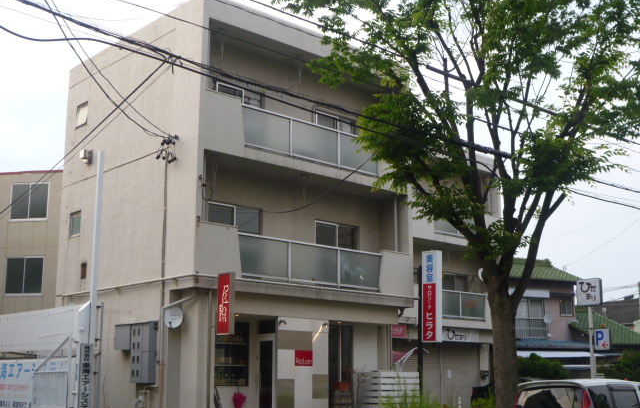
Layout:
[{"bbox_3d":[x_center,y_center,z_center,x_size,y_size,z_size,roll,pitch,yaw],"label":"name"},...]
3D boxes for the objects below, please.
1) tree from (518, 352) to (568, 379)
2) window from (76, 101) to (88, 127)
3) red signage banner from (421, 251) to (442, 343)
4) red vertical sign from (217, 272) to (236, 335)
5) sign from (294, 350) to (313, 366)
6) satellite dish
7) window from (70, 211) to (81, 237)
[{"bbox_3d":[7.104,5.831,27.872,1.800,2.100,1.600,11,-16,-41],"label":"tree"},{"bbox_3d":[-6.179,-2.308,22.702,0.100,0.614,0.592,11,-16,-41],"label":"window"},{"bbox_3d":[2.780,2.310,21.537,0.206,2.253,0.464,11,-16,-41],"label":"red signage banner"},{"bbox_3d":[-1.887,2.022,17.549,0.118,1.216,0.434,11,-16,-41],"label":"red vertical sign"},{"bbox_3d":[-0.359,3.523,19.810,0.538,0.346,0.030,11,-16,-41],"label":"sign"},{"bbox_3d":[-3.074,2.409,18.362,0.430,0.470,0.250,-2,-12,8],"label":"satellite dish"},{"bbox_3d":[-6.188,0.529,22.099,0.100,0.611,0.518,11,-16,-41],"label":"window"}]

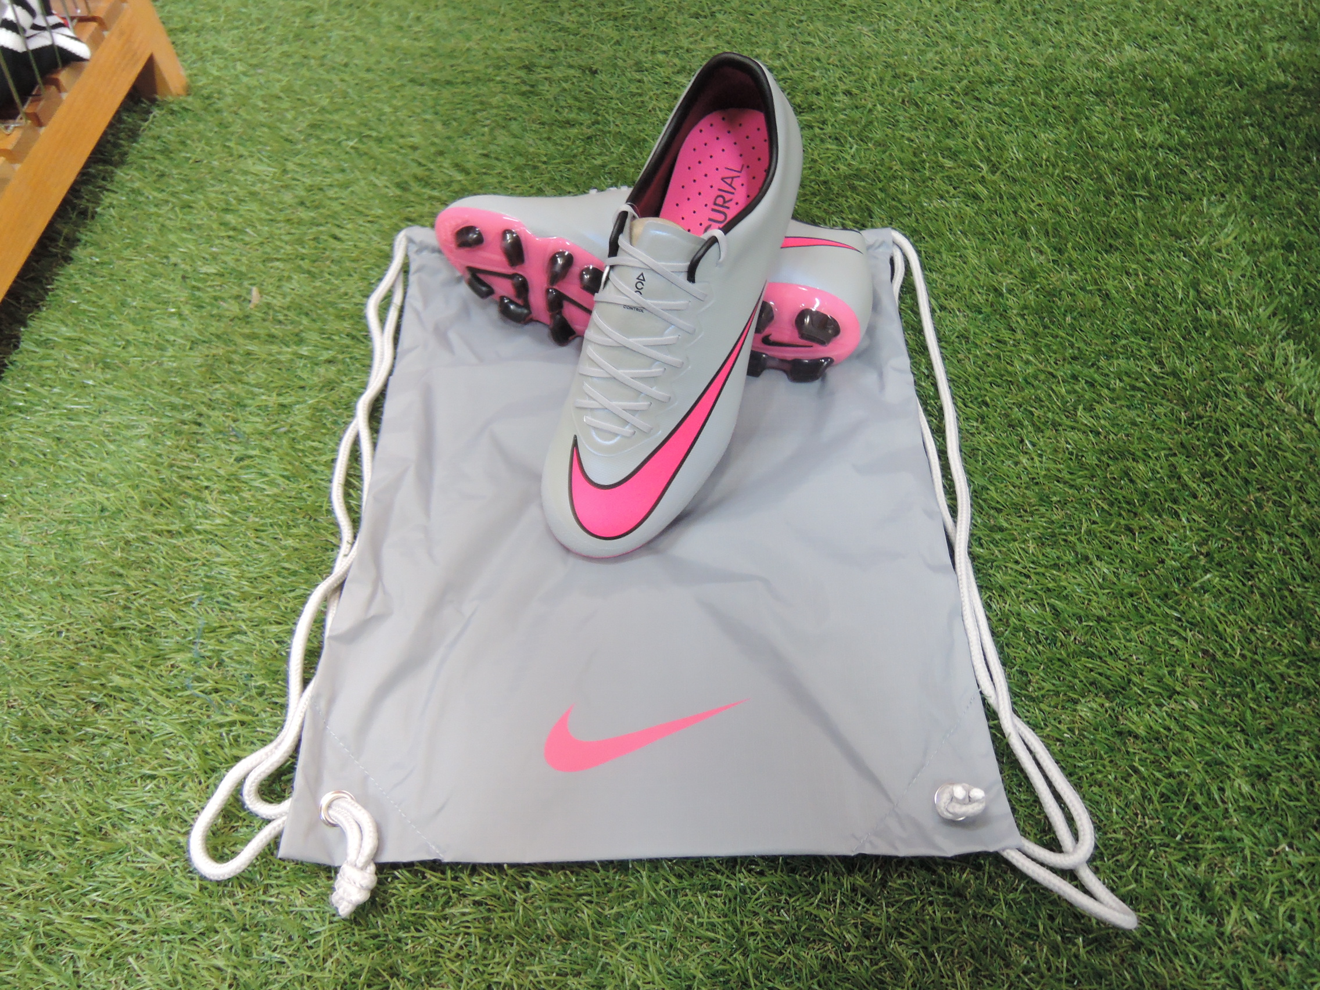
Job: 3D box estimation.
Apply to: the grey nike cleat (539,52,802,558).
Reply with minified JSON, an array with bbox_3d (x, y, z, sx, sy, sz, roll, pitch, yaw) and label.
[{"bbox_3d":[0.004,-0.097,0.500,0.097,0.103,0.282,18,85,17],"label":"grey nike cleat"}]

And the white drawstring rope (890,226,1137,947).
[{"bbox_3d":[0.174,0.002,0.540,0.087,0.022,0.460,0,58,0],"label":"white drawstring rope"}]

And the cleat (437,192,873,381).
[{"bbox_3d":[-0.005,-0.150,0.582,0.282,0.097,0.103,12,58,10],"label":"cleat"}]

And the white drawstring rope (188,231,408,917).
[{"bbox_3d":[-0.184,0.000,0.541,0.093,0.022,0.458,0,58,0],"label":"white drawstring rope"}]

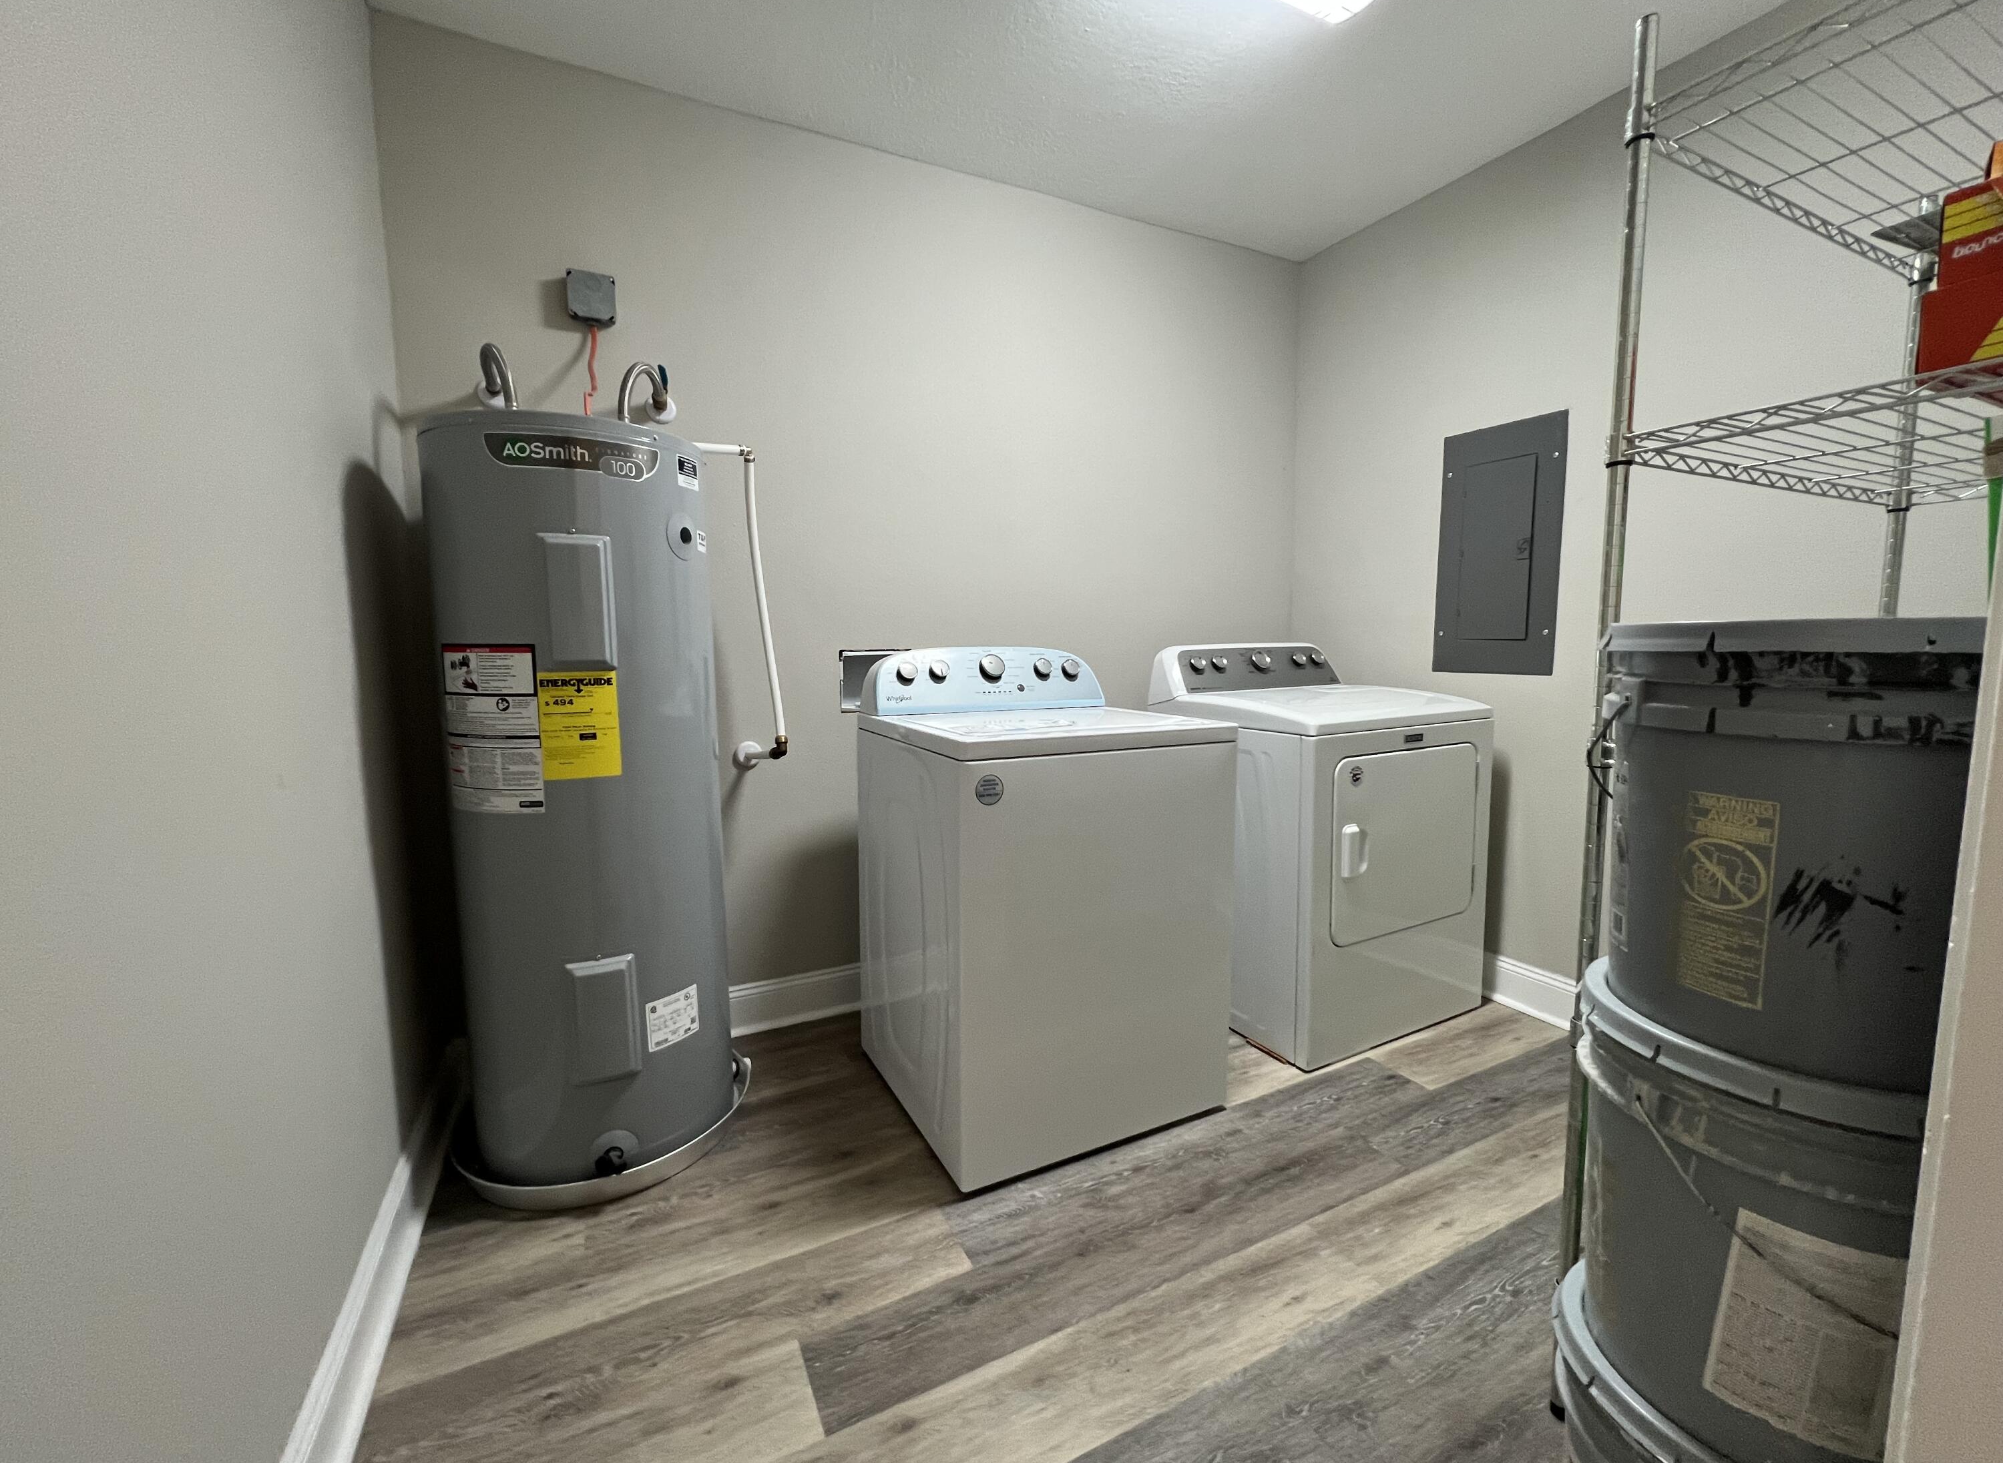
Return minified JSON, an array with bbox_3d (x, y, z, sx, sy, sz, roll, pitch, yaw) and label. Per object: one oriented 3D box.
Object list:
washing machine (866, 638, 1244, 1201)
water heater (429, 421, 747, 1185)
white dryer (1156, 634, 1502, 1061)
[{"bbox_3d":[0.079,0.344,1.887,0.690,1.095,0.680,-3,6,-26],"label":"washing machine"},{"bbox_3d":[-0.909,0.163,1.683,0.560,1.520,0.560,-4,7,-28],"label":"water heater"},{"bbox_3d":[0.939,0.290,2.310,0.735,1.100,0.680,-3,6,-26],"label":"white dryer"}]

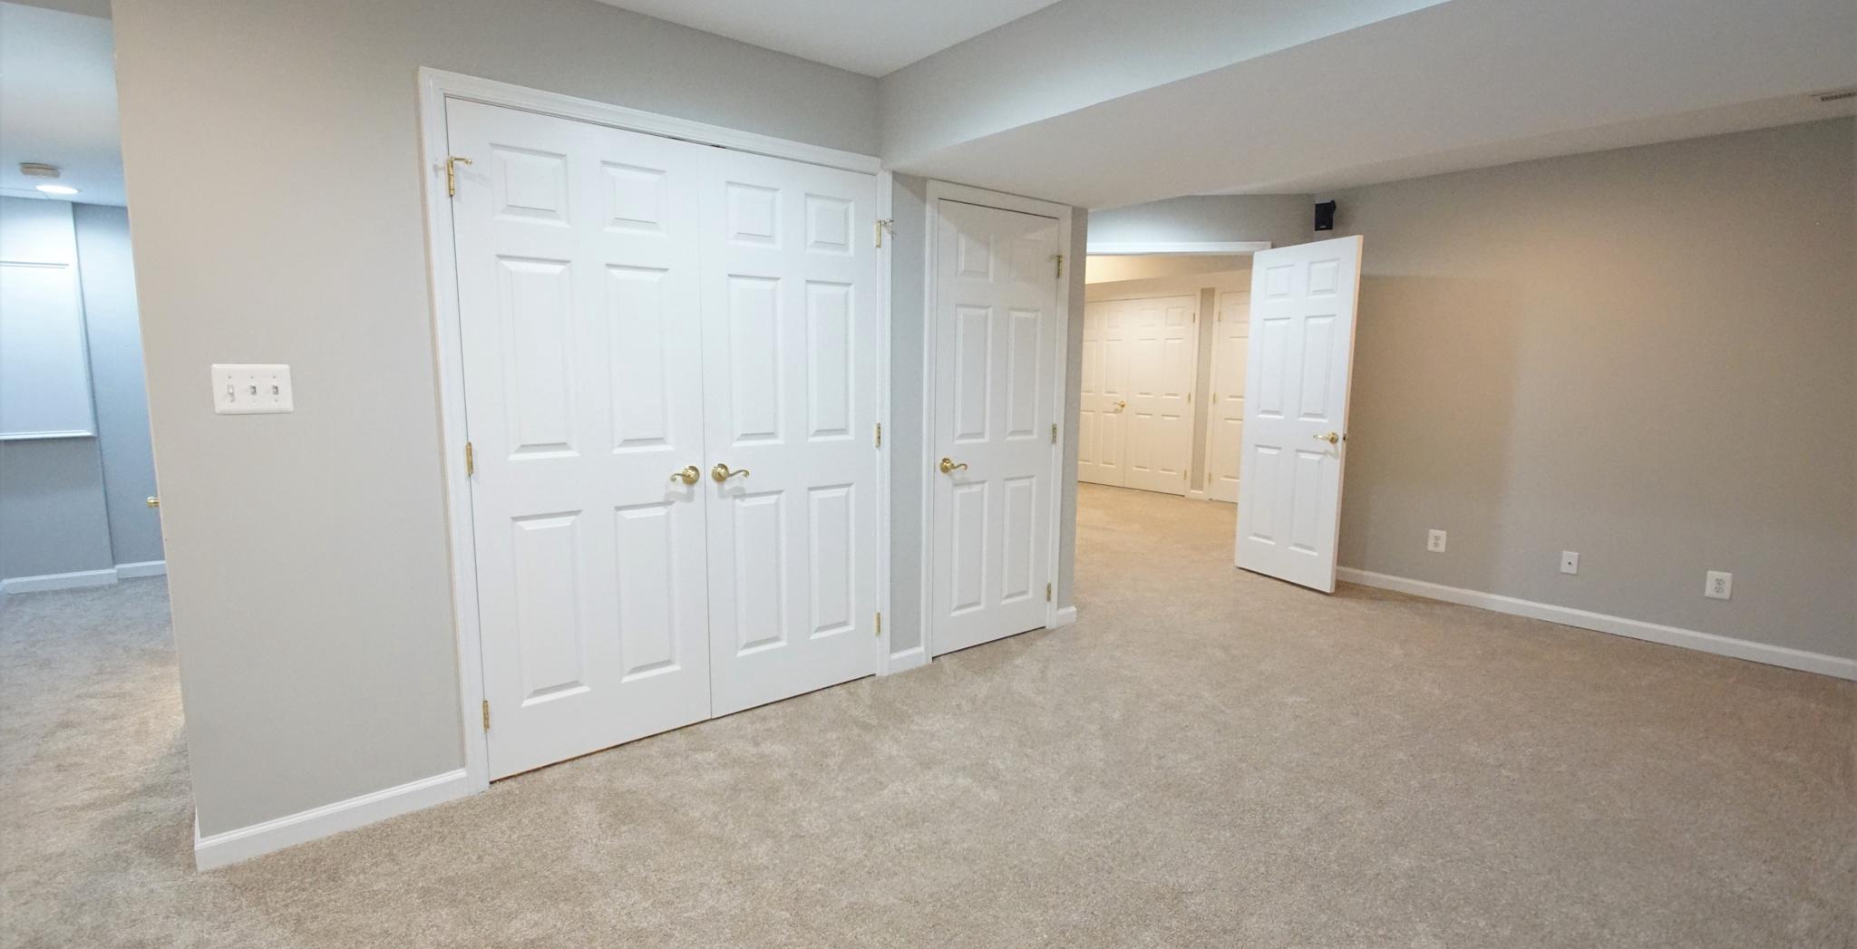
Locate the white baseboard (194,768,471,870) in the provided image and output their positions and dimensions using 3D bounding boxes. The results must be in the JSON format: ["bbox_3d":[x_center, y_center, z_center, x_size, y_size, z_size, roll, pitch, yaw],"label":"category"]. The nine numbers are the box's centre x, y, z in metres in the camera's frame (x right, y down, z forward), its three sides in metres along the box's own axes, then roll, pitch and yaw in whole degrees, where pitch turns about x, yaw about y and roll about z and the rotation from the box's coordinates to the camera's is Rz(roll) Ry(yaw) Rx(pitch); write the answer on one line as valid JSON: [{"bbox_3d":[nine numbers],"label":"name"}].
[{"bbox_3d":[-1.736,1.013,2.297,0.640,0.086,0.017,-5,9,-37],"label":"white baseboard"}]

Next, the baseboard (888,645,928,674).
[{"bbox_3d":[-0.101,0.849,3.526,0.199,0.090,0.017,-5,9,-37],"label":"baseboard"}]

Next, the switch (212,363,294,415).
[{"bbox_3d":[-1.809,-0.229,2.076,0.159,0.121,0.014,-5,9,-37],"label":"switch"}]

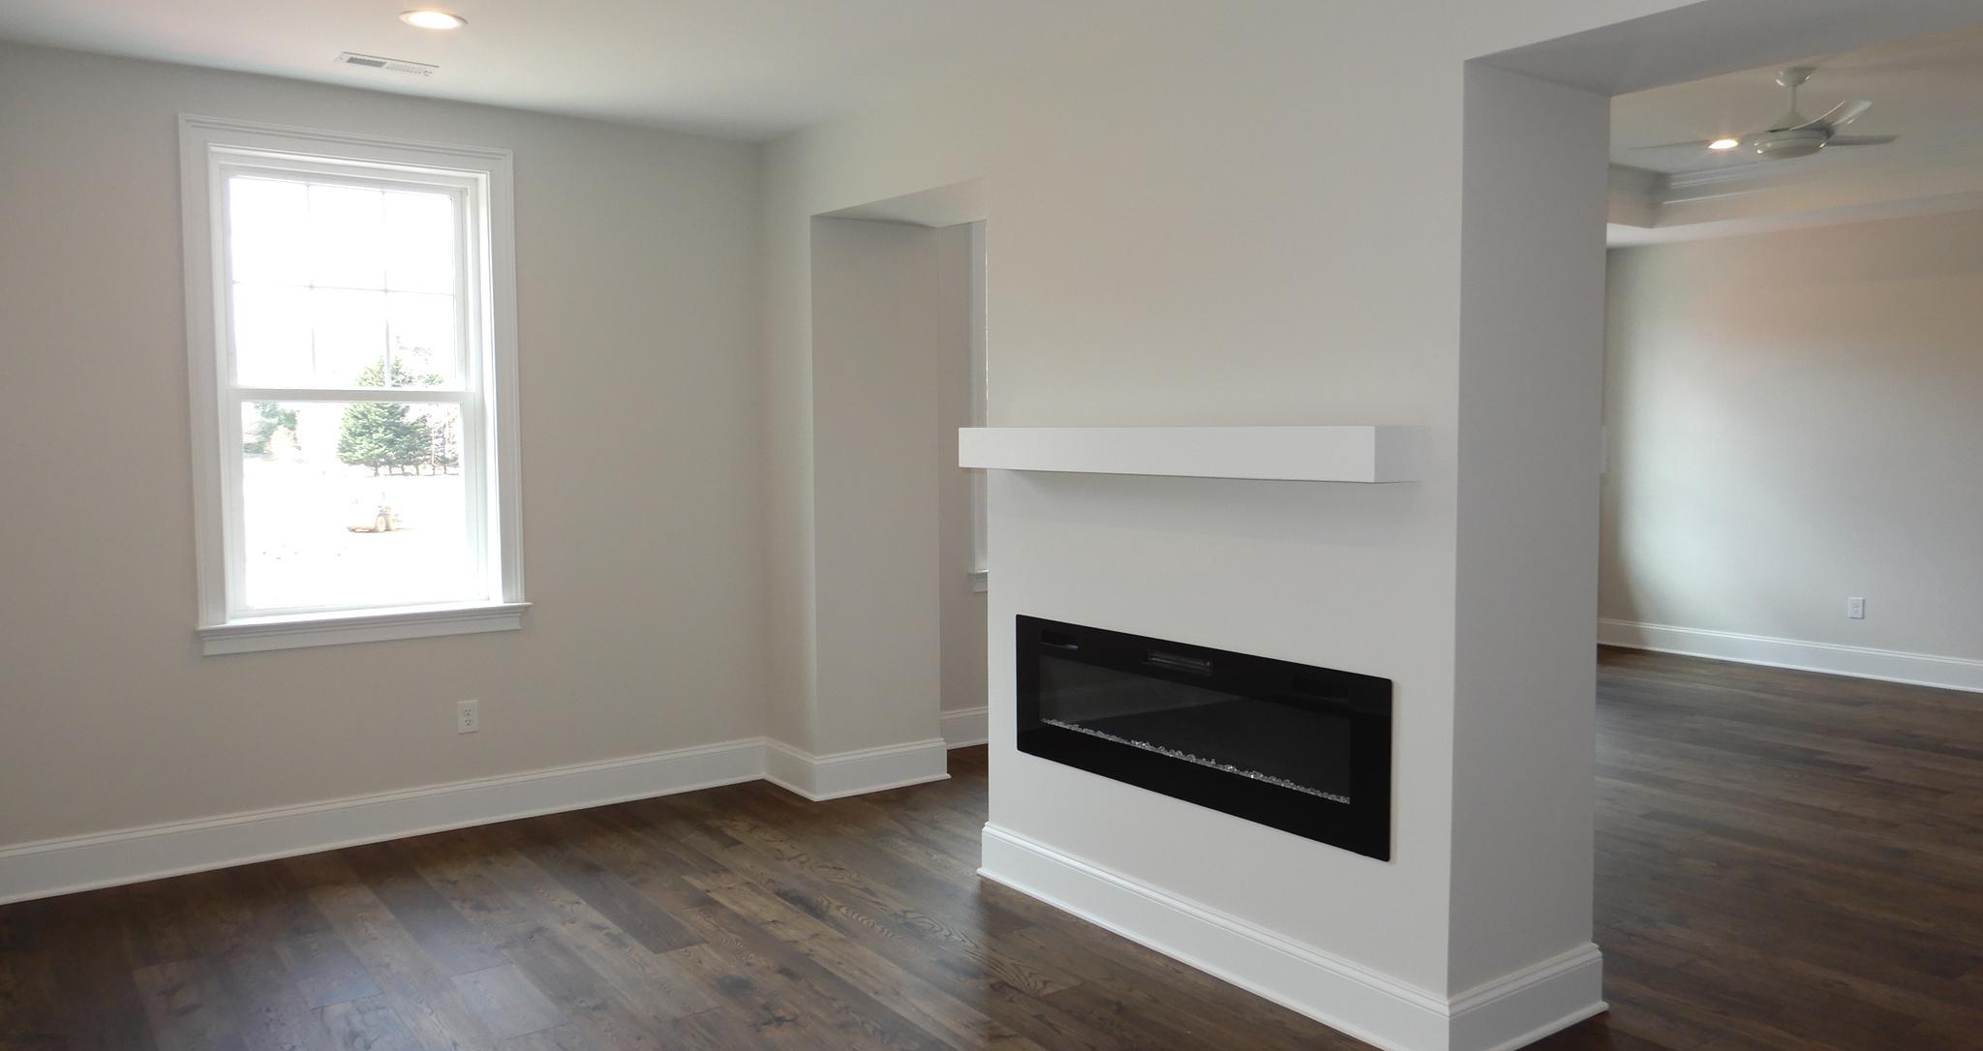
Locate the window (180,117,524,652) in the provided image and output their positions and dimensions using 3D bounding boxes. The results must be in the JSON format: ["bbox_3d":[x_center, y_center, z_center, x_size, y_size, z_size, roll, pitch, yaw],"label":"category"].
[{"bbox_3d":[-2.268,-0.485,4.992,1.117,1.826,0.120,-3,5,-36],"label":"window"}]

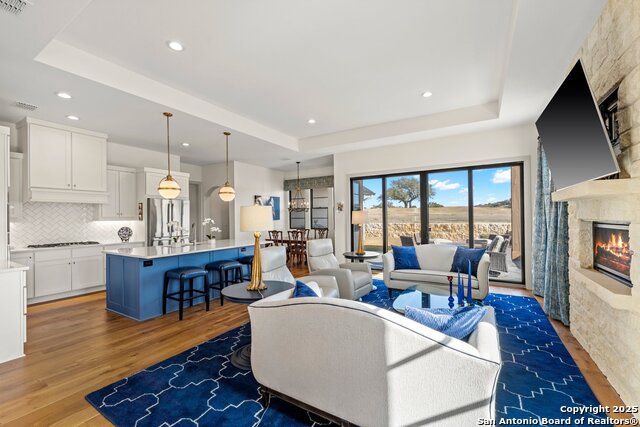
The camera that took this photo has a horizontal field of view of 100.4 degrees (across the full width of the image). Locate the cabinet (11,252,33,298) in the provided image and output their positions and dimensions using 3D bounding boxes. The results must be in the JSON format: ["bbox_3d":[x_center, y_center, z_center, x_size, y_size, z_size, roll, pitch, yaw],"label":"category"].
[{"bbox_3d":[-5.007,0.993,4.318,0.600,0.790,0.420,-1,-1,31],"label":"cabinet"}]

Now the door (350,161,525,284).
[{"bbox_3d":[2.409,0.214,6.186,3.710,2.429,0.130,-1,-1,31],"label":"door"}]

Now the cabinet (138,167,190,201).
[{"bbox_3d":[-3.801,-0.647,6.386,0.640,0.650,1.030,-1,-1,31],"label":"cabinet"}]

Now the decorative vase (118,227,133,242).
[{"bbox_3d":[-4.111,0.451,5.642,0.260,0.315,0.260,-1,-1,31],"label":"decorative vase"}]

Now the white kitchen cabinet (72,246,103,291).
[{"bbox_3d":[-4.556,1.025,5.102,0.600,0.740,0.470,-1,-1,31],"label":"white kitchen cabinet"}]

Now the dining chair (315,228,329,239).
[{"bbox_3d":[-0.055,0.996,8.445,0.530,1.000,0.560,-1,-1,31],"label":"dining chair"}]

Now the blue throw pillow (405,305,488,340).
[{"bbox_3d":[0.766,0.764,1.683,0.460,0.440,0.160,-1,29,8],"label":"blue throw pillow"}]

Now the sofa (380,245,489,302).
[{"bbox_3d":[1.897,0.974,4.388,1.520,0.870,0.860,-1,-1,31],"label":"sofa"}]

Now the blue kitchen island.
[{"bbox_3d":[-2.094,1.008,4.716,1.440,0.910,2.400,-1,-1,31],"label":"blue kitchen island"}]

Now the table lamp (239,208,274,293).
[{"bbox_3d":[-0.616,0.332,2.667,0.330,0.838,0.330,-1,-1,0],"label":"table lamp"}]

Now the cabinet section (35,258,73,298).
[{"bbox_3d":[-4.731,1.084,4.658,0.560,0.568,0.454,-1,-1,31],"label":"cabinet section"}]

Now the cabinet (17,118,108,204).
[{"bbox_3d":[-4.708,-0.846,4.937,0.600,1.360,1.080,-1,-1,31],"label":"cabinet"}]

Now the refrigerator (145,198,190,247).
[{"bbox_3d":[-3.726,0.608,6.308,0.820,1.810,0.915,-1,-1,31],"label":"refrigerator"}]

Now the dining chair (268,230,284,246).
[{"bbox_3d":[-1.128,1.018,7.908,0.540,1.000,0.580,-1,-1,31],"label":"dining chair"}]

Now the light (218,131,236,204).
[{"bbox_3d":[-1.791,-0.886,5.165,0.310,1.333,0.310,-1,-1,31],"label":"light"}]

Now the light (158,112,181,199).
[{"bbox_3d":[-2.414,-0.915,4.244,0.360,1.355,0.360,-1,-1,31],"label":"light"}]

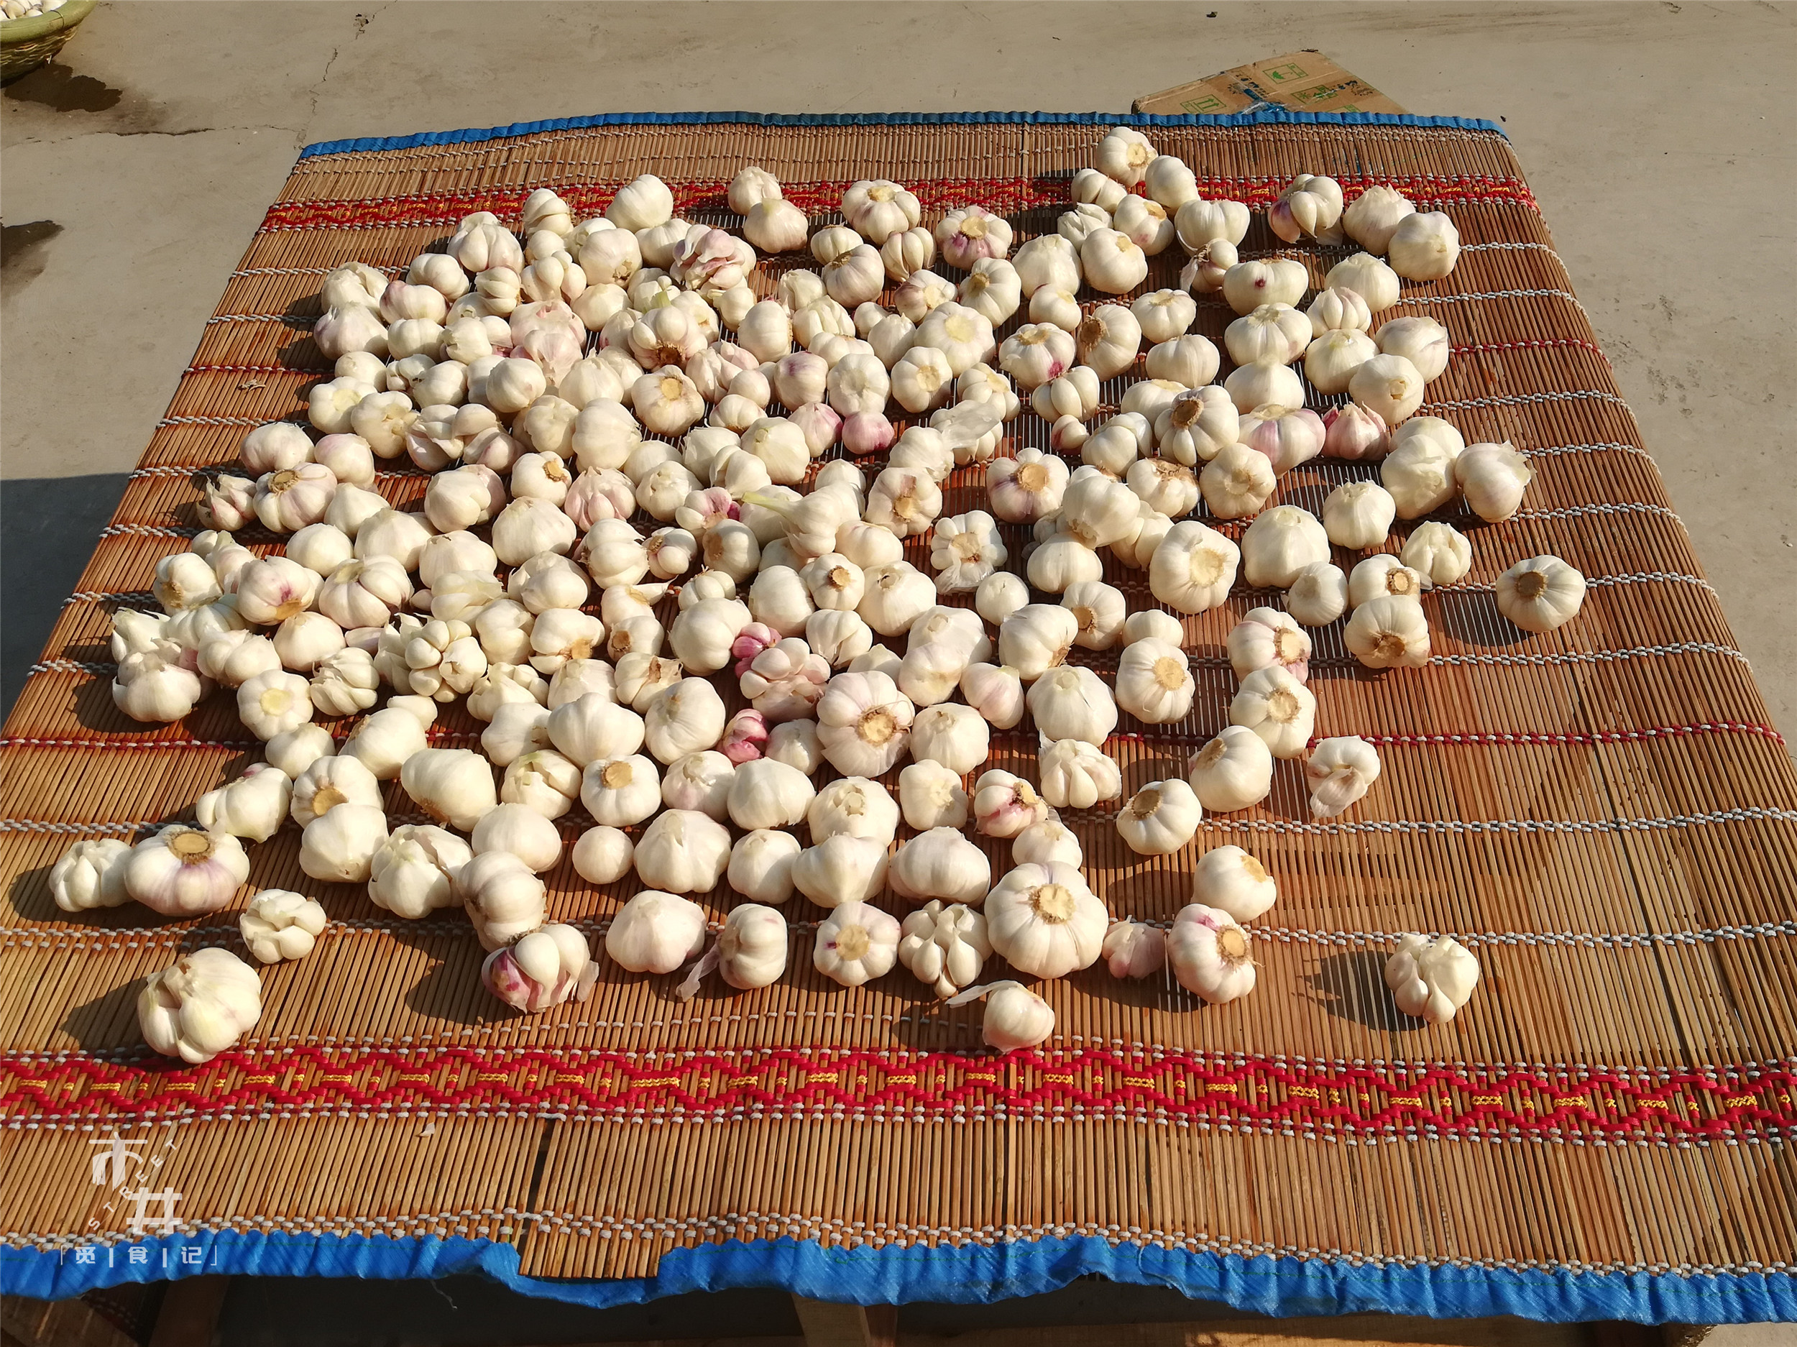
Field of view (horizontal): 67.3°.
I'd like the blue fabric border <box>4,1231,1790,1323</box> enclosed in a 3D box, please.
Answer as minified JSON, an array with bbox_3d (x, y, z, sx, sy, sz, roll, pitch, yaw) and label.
[{"bbox_3d":[-0.005,0.304,0.676,1.000,0.028,0.044,1,53,3],"label":"blue fabric border"}]

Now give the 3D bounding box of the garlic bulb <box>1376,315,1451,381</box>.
[{"bbox_3d":[0.391,-0.245,1.025,0.054,0.055,0.052,59,27,0],"label":"garlic bulb"}]

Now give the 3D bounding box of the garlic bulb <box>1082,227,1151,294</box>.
[{"bbox_3d":[0.166,-0.316,1.034,0.053,0.046,0.053,10,73,-8],"label":"garlic bulb"}]

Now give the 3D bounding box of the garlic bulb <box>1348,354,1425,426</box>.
[{"bbox_3d":[0.363,-0.211,1.003,0.056,0.049,0.055,2,81,-14],"label":"garlic bulb"}]

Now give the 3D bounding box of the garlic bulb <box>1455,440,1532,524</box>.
[{"bbox_3d":[0.445,-0.143,1.008,0.058,0.059,0.058,16,58,-19],"label":"garlic bulb"}]

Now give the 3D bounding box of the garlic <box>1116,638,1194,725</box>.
[{"bbox_3d":[0.170,0.005,0.894,0.056,0.045,0.053,9,78,-11],"label":"garlic"}]

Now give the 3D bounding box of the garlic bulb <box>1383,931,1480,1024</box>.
[{"bbox_3d":[0.265,0.151,0.669,0.046,0.046,0.049,1,53,3],"label":"garlic bulb"}]

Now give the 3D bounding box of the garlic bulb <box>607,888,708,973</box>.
[{"bbox_3d":[-0.140,0.149,0.782,0.057,0.045,0.050,-5,56,7],"label":"garlic bulb"}]

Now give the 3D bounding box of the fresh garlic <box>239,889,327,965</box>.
[{"bbox_3d":[-0.358,0.147,0.784,0.050,0.039,0.046,0,51,0],"label":"fresh garlic"}]

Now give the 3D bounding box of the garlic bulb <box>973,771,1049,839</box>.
[{"bbox_3d":[0.068,0.080,0.817,0.045,0.040,0.042,9,72,-29],"label":"garlic bulb"}]

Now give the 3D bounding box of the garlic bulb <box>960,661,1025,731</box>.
[{"bbox_3d":[0.054,0.013,0.783,0.039,0.039,0.042,1,53,3],"label":"garlic bulb"}]

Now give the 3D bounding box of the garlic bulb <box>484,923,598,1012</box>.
[{"bbox_3d":[-0.200,0.164,0.754,0.062,0.042,0.050,1,53,3],"label":"garlic bulb"}]

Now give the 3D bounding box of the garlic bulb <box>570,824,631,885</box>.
[{"bbox_3d":[-0.181,0.111,0.822,0.038,0.036,0.037,-3,52,4],"label":"garlic bulb"}]

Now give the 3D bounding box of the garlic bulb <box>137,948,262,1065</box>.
[{"bbox_3d":[-0.385,0.183,0.743,0.069,0.057,0.065,-1,49,2],"label":"garlic bulb"}]

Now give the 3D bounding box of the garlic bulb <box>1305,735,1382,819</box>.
[{"bbox_3d":[0.268,0.062,0.812,0.044,0.038,0.047,13,71,19],"label":"garlic bulb"}]

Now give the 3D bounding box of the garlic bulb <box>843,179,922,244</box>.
[{"bbox_3d":[-0.013,-0.369,1.077,0.065,0.051,0.059,1,53,3],"label":"garlic bulb"}]

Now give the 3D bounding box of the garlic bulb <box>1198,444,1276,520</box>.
[{"bbox_3d":[0.220,-0.124,0.879,0.050,0.050,0.041,6,18,-3],"label":"garlic bulb"}]

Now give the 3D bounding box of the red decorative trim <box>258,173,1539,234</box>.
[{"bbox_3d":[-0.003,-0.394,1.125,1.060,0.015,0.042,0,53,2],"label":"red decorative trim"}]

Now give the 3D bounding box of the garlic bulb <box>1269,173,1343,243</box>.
[{"bbox_3d":[0.343,-0.392,1.136,0.060,0.052,0.063,1,53,3],"label":"garlic bulb"}]

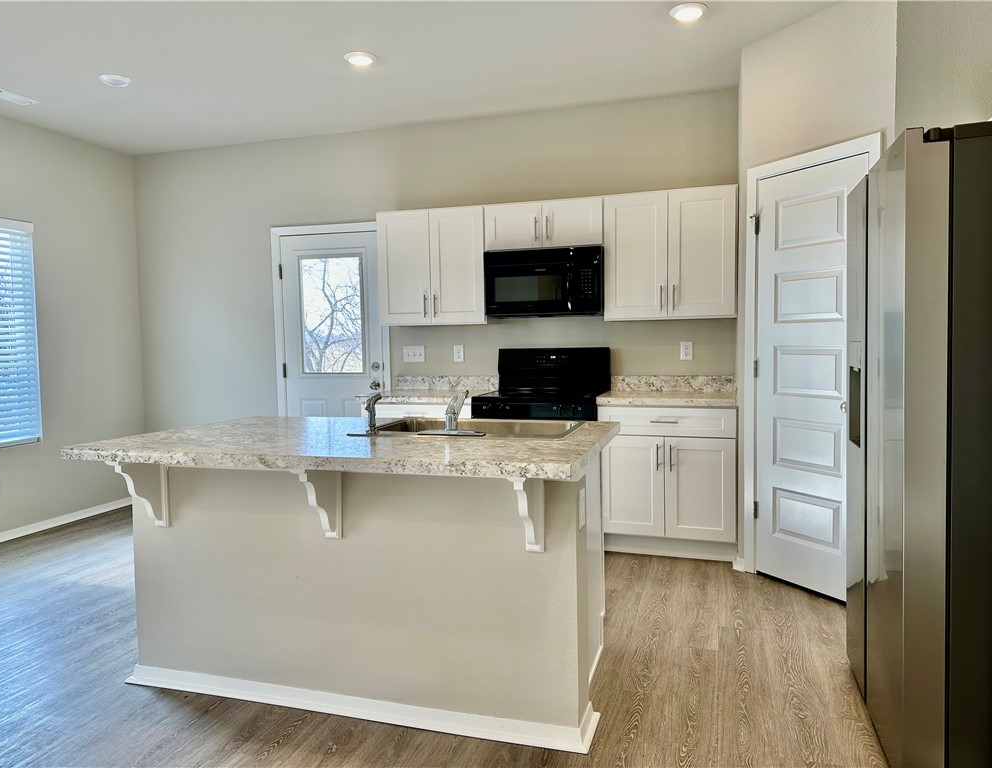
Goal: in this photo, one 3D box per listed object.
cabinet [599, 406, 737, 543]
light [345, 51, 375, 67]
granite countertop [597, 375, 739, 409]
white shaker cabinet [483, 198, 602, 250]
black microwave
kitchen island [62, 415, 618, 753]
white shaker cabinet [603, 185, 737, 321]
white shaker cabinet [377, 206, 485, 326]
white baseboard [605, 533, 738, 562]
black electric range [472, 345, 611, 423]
[{"bbox_3d":[1.051,0.491,4.306,0.765,0.782,0.630,0,4,17],"label":"cabinet"},{"bbox_3d":[-0.719,-1.724,3.774,0.170,0.030,0.170,-1,4,0],"label":"light"},{"bbox_3d":[1.041,0.035,4.269,0.771,0.136,0.648,0,4,17],"label":"granite countertop"},{"bbox_3d":[0.339,-1.004,4.581,0.758,0.292,0.326,0,4,17],"label":"white shaker cabinet"},{"bbox_3d":[0.337,-0.643,4.572,0.750,0.417,0.390,0,4,17],"label":"black microwave"},{"bbox_3d":[-0.478,0.648,2.705,1.772,0.912,1.059,0,4,17],"label":"kitchen island"},{"bbox_3d":[1.074,-0.771,4.374,0.770,0.753,0.326,0,4,17],"label":"white shaker cabinet"},{"bbox_3d":[-0.378,-0.777,4.814,0.748,0.753,0.326,0,4,17],"label":"white shaker cabinet"},{"bbox_3d":[0.986,0.940,4.107,0.770,0.112,0.020,0,4,17],"label":"white baseboard"},{"bbox_3d":[0.309,0.382,4.487,0.757,1.199,0.680,0,4,17],"label":"black electric range"}]

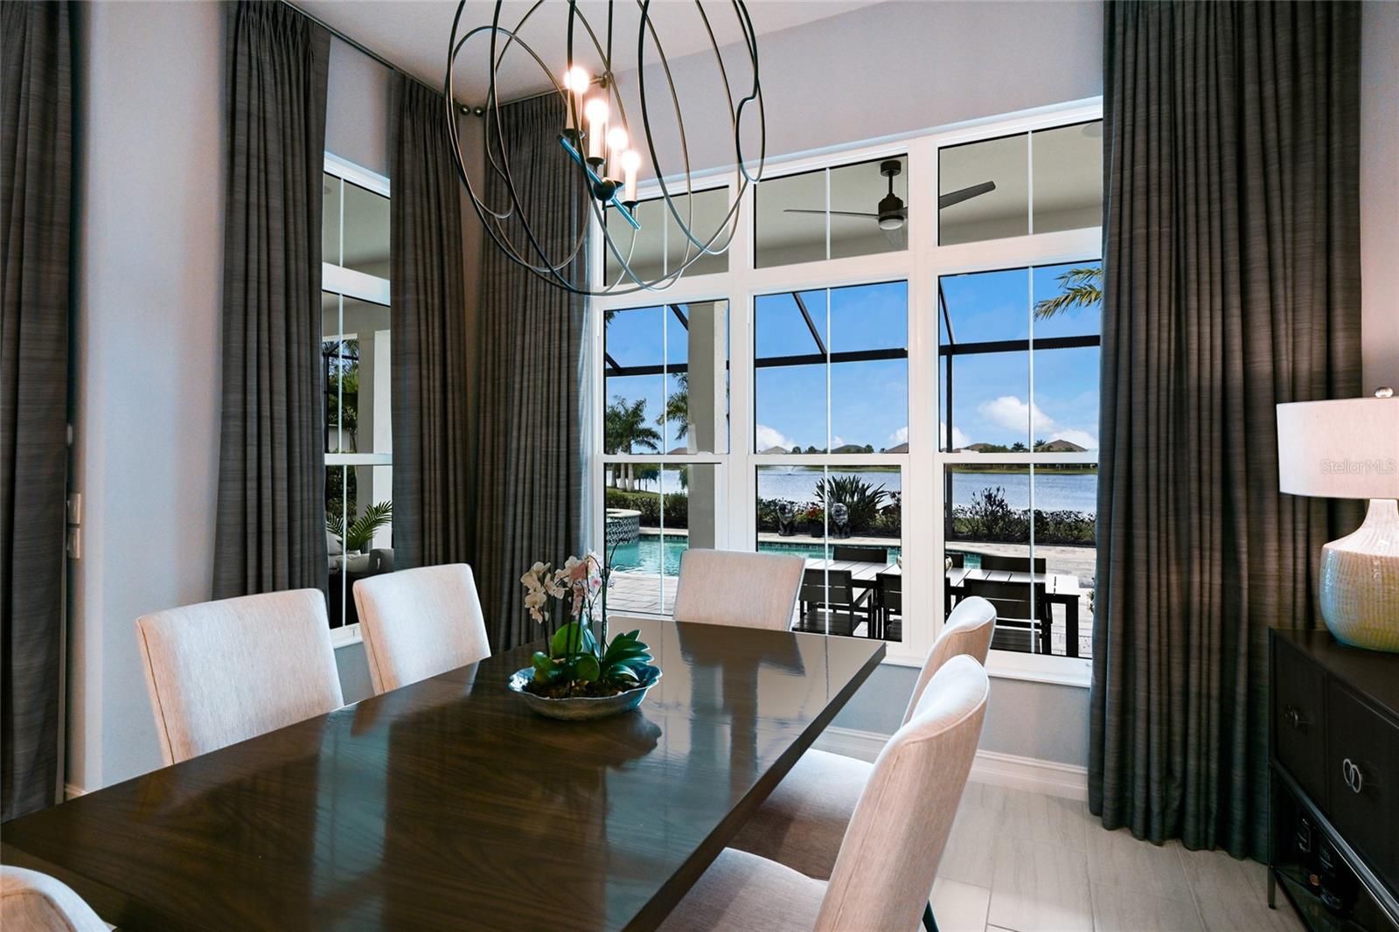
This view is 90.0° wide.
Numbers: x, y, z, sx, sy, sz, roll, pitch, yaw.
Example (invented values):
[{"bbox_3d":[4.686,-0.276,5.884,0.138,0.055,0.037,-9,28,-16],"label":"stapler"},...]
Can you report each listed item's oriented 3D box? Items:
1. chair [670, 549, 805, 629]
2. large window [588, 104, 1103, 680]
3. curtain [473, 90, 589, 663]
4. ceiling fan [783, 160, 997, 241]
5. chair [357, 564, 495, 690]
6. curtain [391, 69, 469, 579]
[{"bbox_3d":[0.082,0.883,2.773,0.550,1.000,0.640,0,0,25],"label":"chair"},{"bbox_3d":[0.595,-0.307,3.441,2.722,2.418,0.110,0,0,25],"label":"large window"},{"bbox_3d":[-0.996,-0.347,4.034,0.800,3.473,0.150,0,0,25],"label":"curtain"},{"bbox_3d":[1.361,-1.877,4.915,1.420,0.485,1.320,0,0,25],"label":"ceiling fan"},{"bbox_3d":[-0.765,0.877,2.346,0.630,1.000,0.540,0,0,25],"label":"chair"},{"bbox_3d":[-1.518,-0.349,3.962,0.140,3.473,0.560,0,0,25],"label":"curtain"}]

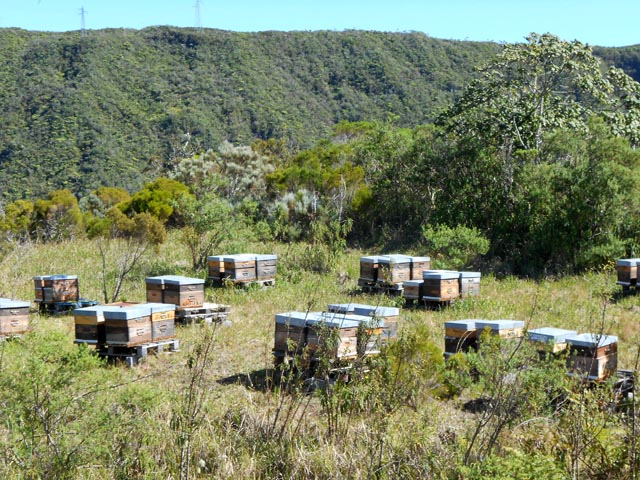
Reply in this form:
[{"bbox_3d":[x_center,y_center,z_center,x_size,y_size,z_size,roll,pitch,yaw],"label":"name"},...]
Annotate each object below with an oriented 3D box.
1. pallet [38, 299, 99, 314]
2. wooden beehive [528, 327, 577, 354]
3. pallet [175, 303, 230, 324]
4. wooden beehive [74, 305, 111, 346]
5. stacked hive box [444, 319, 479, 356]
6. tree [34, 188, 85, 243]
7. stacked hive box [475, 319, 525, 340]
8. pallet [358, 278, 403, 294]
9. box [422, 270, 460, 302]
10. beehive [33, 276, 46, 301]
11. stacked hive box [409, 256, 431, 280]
[{"bbox_3d":[-5.284,1.375,27.941,0.960,0.160,1.100,-4,2,-33],"label":"pallet"},{"bbox_3d":[3.026,1.444,17.392,0.450,0.490,0.540,3,6,43],"label":"wooden beehive"},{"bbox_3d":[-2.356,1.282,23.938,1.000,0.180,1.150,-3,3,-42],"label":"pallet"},{"bbox_3d":[-3.396,1.296,20.372,0.450,0.490,0.540,2,5,33],"label":"wooden beehive"},{"bbox_3d":[2.165,1.431,19.320,0.534,0.475,0.442,-2,2,-41],"label":"stacked hive box"},{"bbox_3d":[-8.643,-0.777,44.000,1.750,1.900,1.700,-1,3,0],"label":"tree"},{"bbox_3d":[2.556,1.419,18.864,0.534,0.508,0.442,-2,2,-41],"label":"stacked hive box"},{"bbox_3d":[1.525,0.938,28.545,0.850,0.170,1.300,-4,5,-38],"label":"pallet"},{"bbox_3d":[2.289,0.876,25.013,0.534,0.489,0.442,-2,4,-43],"label":"box"},{"bbox_3d":[-5.285,0.952,26.213,0.534,0.491,0.442,-3,2,-32],"label":"beehive"},{"bbox_3d":[2.172,0.675,30.329,0.562,0.521,0.467,-3,4,-37],"label":"stacked hive box"}]

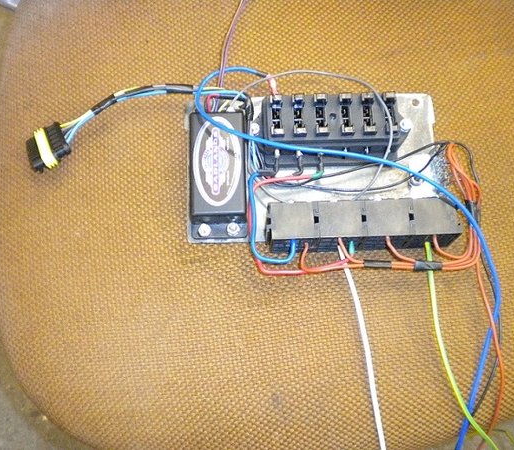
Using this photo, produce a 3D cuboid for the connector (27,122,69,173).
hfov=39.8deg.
[{"bbox_3d":[-0.145,-0.054,0.496,0.028,0.015,0.027,-29,73,-9],"label":"connector"}]

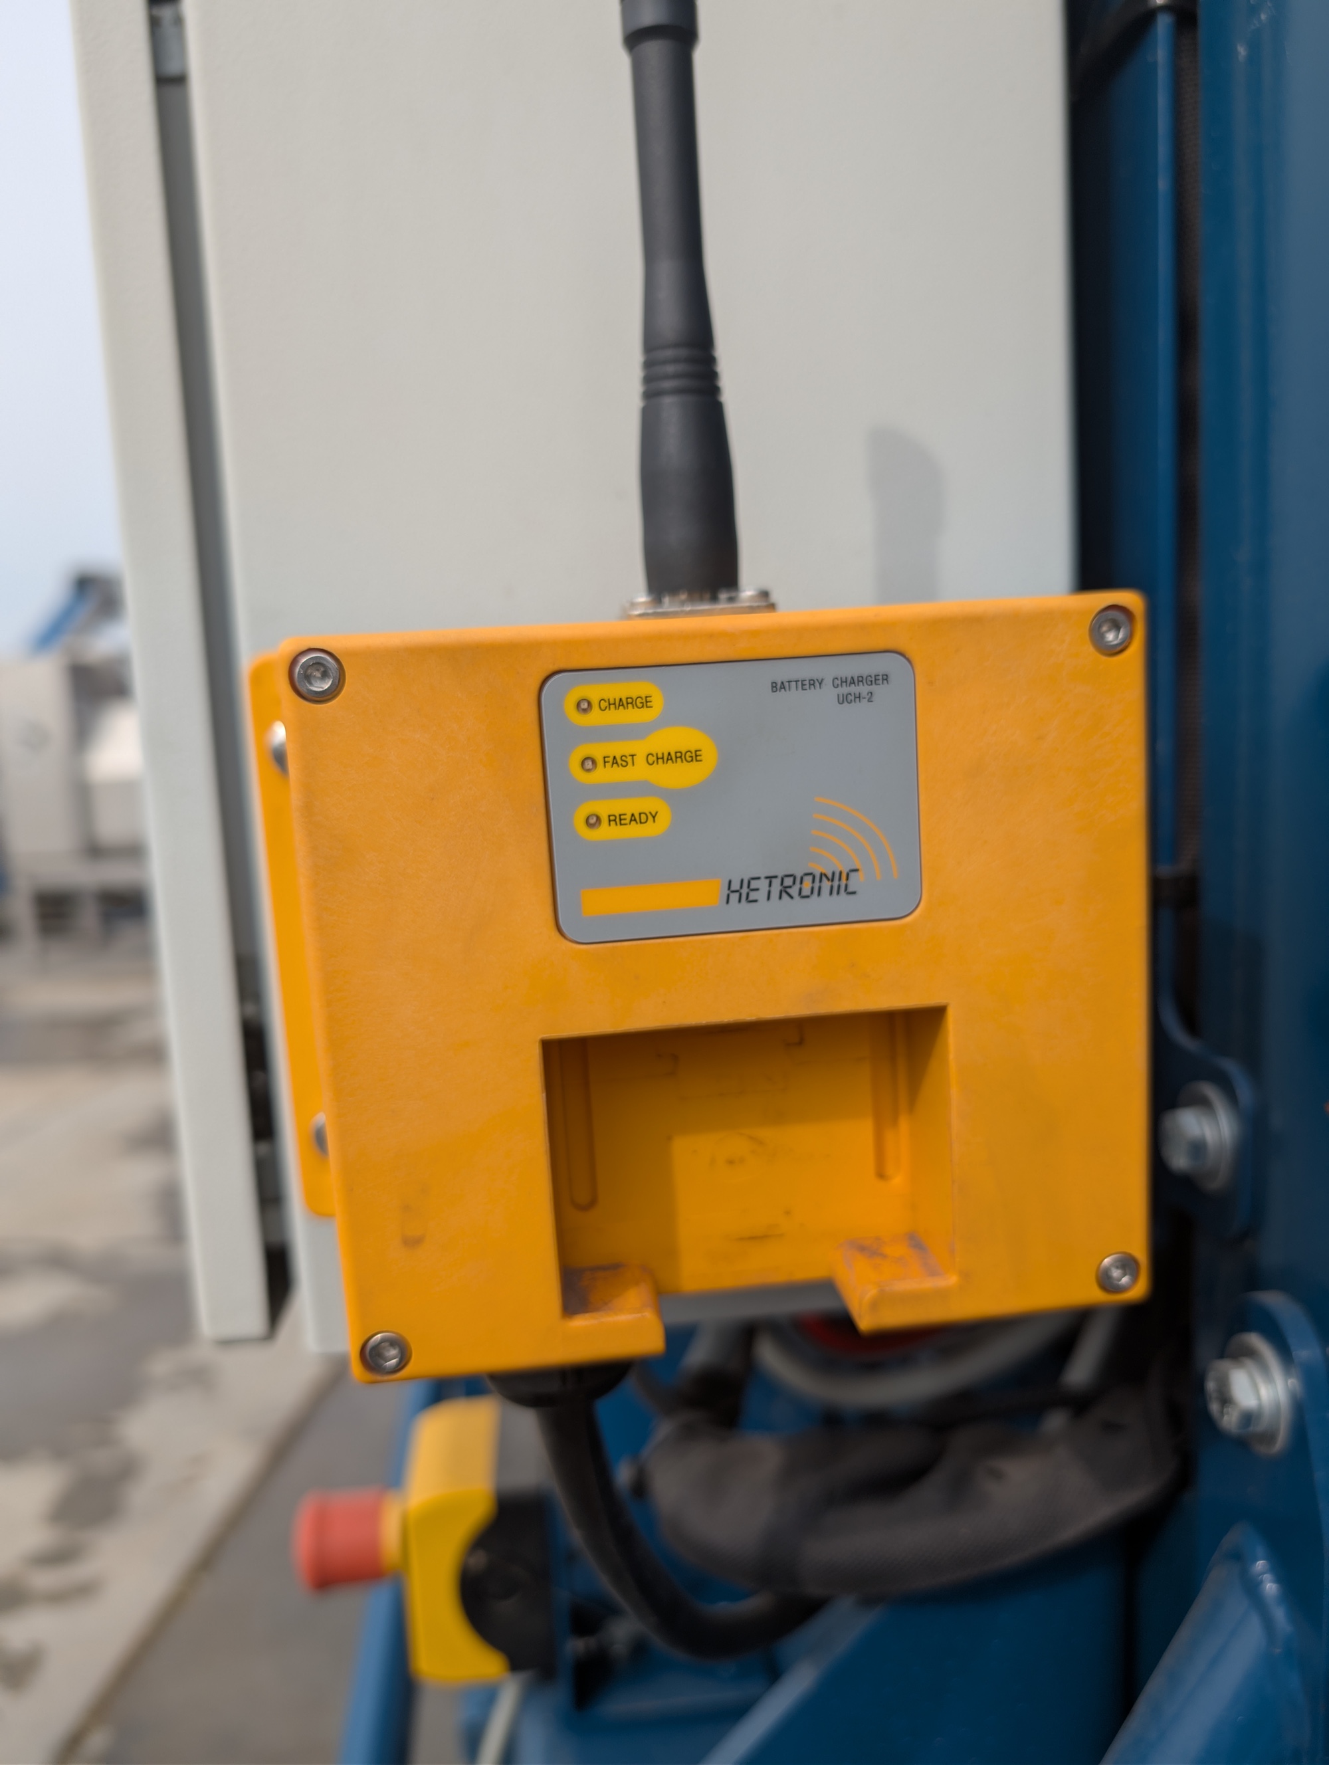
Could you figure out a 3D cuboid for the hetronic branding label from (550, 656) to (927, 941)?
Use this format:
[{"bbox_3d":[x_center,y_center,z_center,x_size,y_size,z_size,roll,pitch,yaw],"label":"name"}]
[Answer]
[{"bbox_3d":[0.013,-0.015,0.222,0.067,0.049,0.001,-4,8,-5],"label":"hetronic branding label"}]

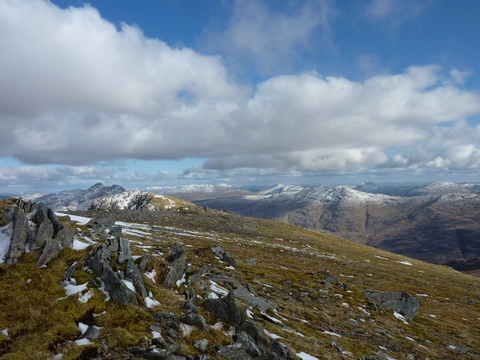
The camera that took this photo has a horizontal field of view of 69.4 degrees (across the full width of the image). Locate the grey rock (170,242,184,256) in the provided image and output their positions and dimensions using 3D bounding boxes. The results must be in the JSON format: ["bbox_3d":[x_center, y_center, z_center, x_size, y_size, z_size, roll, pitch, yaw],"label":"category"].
[{"bbox_3d":[-1.334,1.483,7.400,0.300,0.280,0.280,0,-1,0],"label":"grey rock"}]

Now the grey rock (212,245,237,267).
[{"bbox_3d":[-0.447,2.047,9.400,0.700,0.500,0.450,0,-1,0],"label":"grey rock"}]

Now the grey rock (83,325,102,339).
[{"bbox_3d":[-1.632,1.682,3.850,0.210,0.130,0.170,0,-1,0],"label":"grey rock"}]

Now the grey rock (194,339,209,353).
[{"bbox_3d":[-0.439,1.886,3.950,0.160,0.150,0.150,0,-1,0],"label":"grey rock"}]

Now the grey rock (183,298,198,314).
[{"bbox_3d":[-0.735,1.879,5.150,0.240,0.220,0.220,0,-1,0],"label":"grey rock"}]

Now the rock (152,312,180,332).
[{"bbox_3d":[-0.943,1.816,4.450,0.360,0.250,0.300,0,-1,0],"label":"rock"}]

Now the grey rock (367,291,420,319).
[{"bbox_3d":[3.343,2.718,7.600,1.140,0.520,0.650,0,-1,0],"label":"grey rock"}]

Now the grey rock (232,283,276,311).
[{"bbox_3d":[0.276,2.218,6.600,0.840,0.380,0.750,0,-1,0],"label":"grey rock"}]

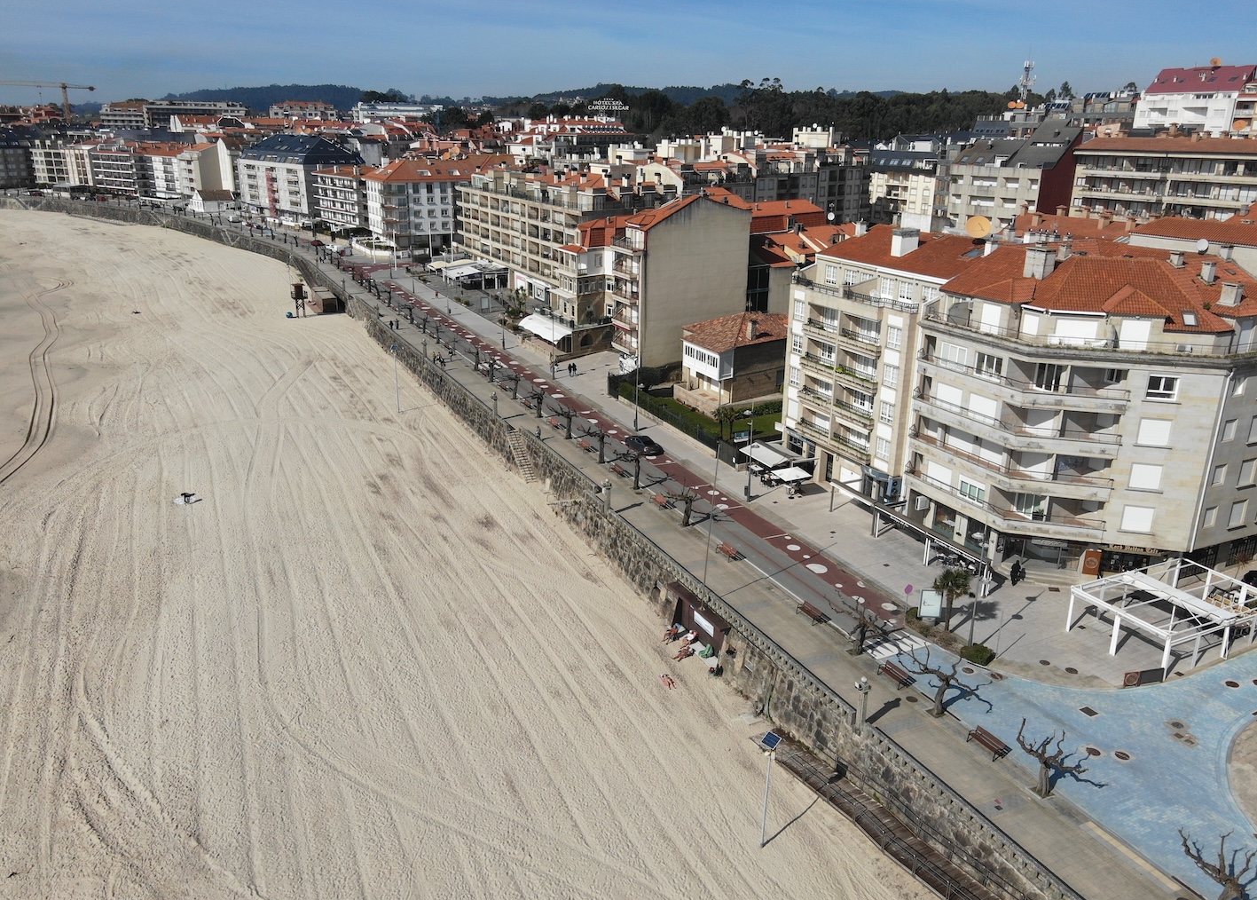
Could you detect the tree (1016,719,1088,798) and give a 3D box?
[{"bbox_3d":[19.452,14.277,39.780,3.100,3.700,2.700,10,23,24],"label":"tree"}]

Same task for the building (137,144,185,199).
[{"bbox_3d":[-170.039,-104.025,328.010,29.000,19.500,15.000,15,24,34],"label":"building"}]

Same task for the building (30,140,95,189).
[{"bbox_3d":[-226.674,-118.043,360.644,37.000,18.000,15.000,11,23,26],"label":"building"}]

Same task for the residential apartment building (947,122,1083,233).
[{"bbox_3d":[65.244,-42.087,146.348,16.000,25.000,16.000,-14,25,-34],"label":"residential apartment building"}]

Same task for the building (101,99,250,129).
[{"bbox_3d":[-259.048,-190.912,498.000,75.000,18.500,19.000,-1,21,-2],"label":"building"}]

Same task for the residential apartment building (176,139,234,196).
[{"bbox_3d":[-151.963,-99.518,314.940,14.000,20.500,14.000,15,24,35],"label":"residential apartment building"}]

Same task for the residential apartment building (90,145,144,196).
[{"bbox_3d":[-185.778,-103.986,326.908,32.000,18.000,14.000,17,26,37],"label":"residential apartment building"}]

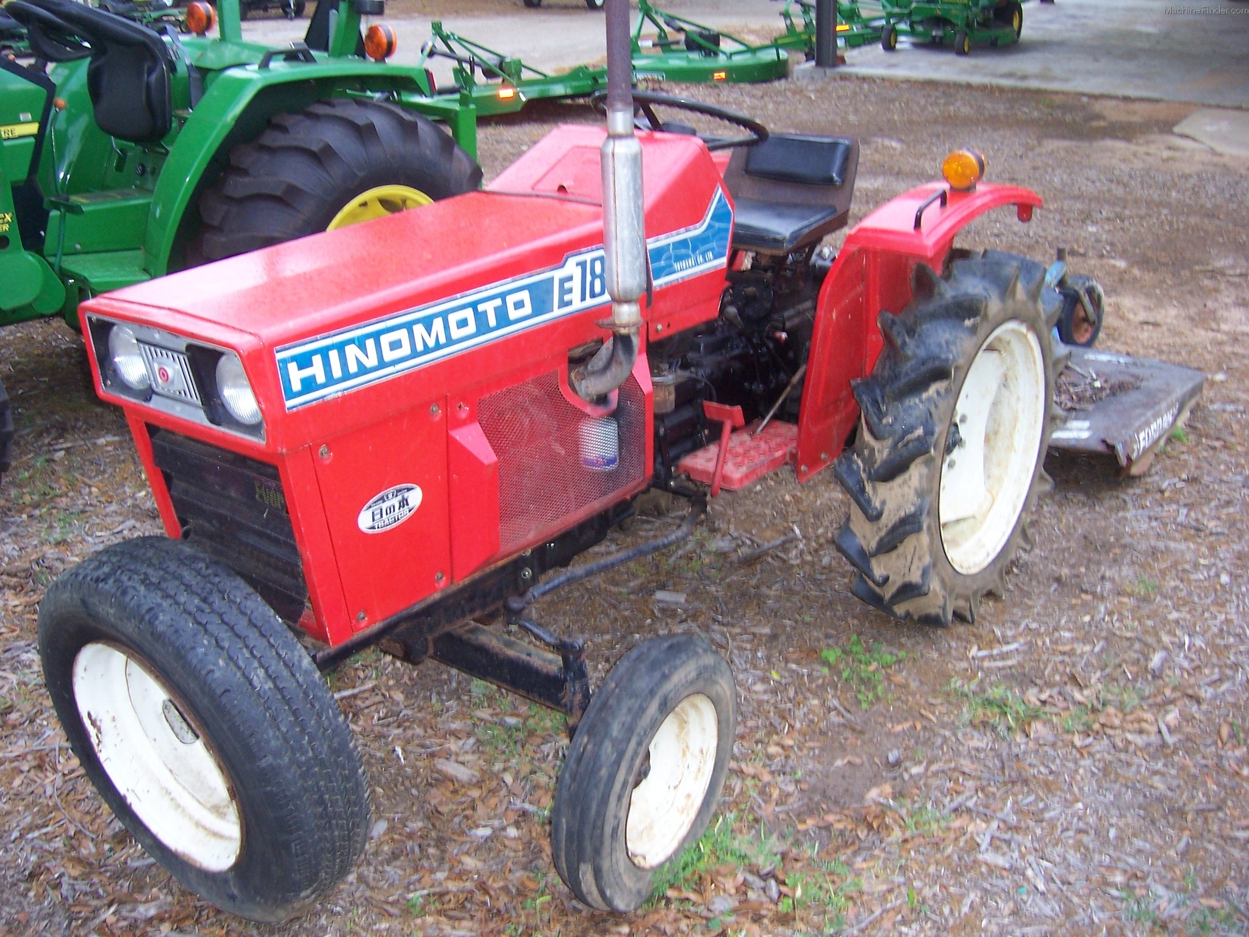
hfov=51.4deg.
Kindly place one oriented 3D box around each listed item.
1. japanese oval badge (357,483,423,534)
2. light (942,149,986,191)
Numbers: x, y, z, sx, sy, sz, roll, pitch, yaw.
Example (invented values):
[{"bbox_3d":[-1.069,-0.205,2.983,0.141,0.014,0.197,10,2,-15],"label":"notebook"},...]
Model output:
[{"bbox_3d":[-0.389,0.067,2.167,0.005,0.070,0.145,14,26,36],"label":"japanese oval badge"},{"bbox_3d":[0.832,-0.733,3.190,0.096,0.106,0.060,14,26,36],"label":"light"}]

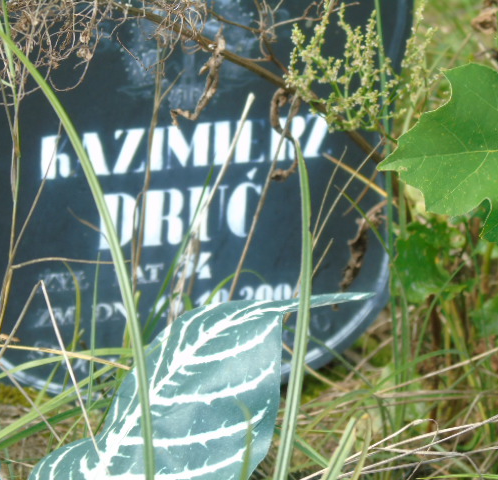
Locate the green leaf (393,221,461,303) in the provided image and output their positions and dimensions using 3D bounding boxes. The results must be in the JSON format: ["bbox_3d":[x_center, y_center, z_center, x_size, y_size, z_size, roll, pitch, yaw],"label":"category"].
[{"bbox_3d":[0.102,0.012,2.950,0.039,0.041,0.025,0,20,0],"label":"green leaf"}]

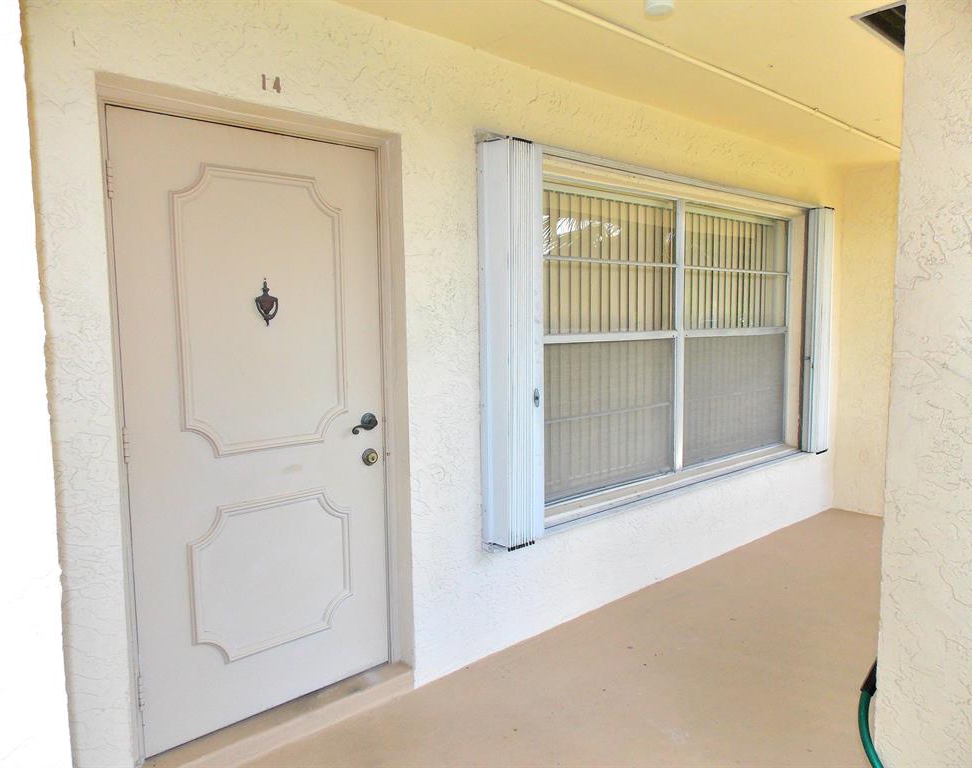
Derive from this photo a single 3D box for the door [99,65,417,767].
[{"bbox_3d":[-0.729,0.137,2.357,0.990,2.080,0.100,-5,7,-41],"label":"door"}]

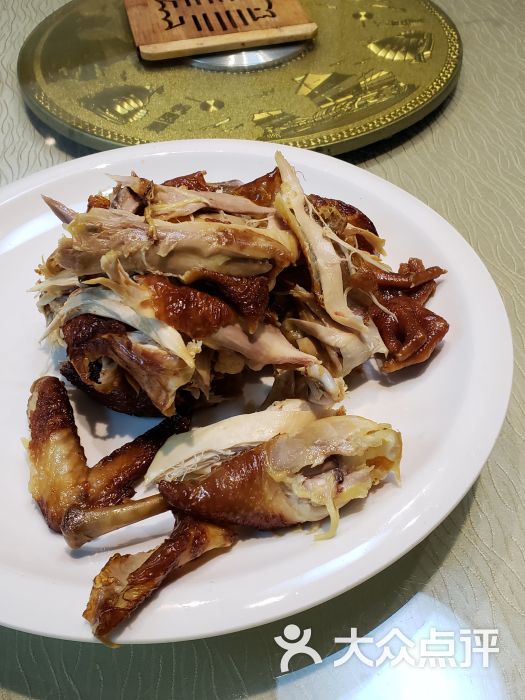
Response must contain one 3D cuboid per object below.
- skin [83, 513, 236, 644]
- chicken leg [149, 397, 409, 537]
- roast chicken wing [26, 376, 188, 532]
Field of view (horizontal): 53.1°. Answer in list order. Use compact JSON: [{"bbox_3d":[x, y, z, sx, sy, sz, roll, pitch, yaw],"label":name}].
[{"bbox_3d":[-0.040,0.083,0.208,0.067,0.034,0.031,-33,56,-23],"label":"skin"},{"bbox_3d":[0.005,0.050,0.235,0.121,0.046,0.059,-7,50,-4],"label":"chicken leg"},{"bbox_3d":[-0.089,0.049,0.251,0.091,0.027,0.071,14,52,13],"label":"roast chicken wing"}]

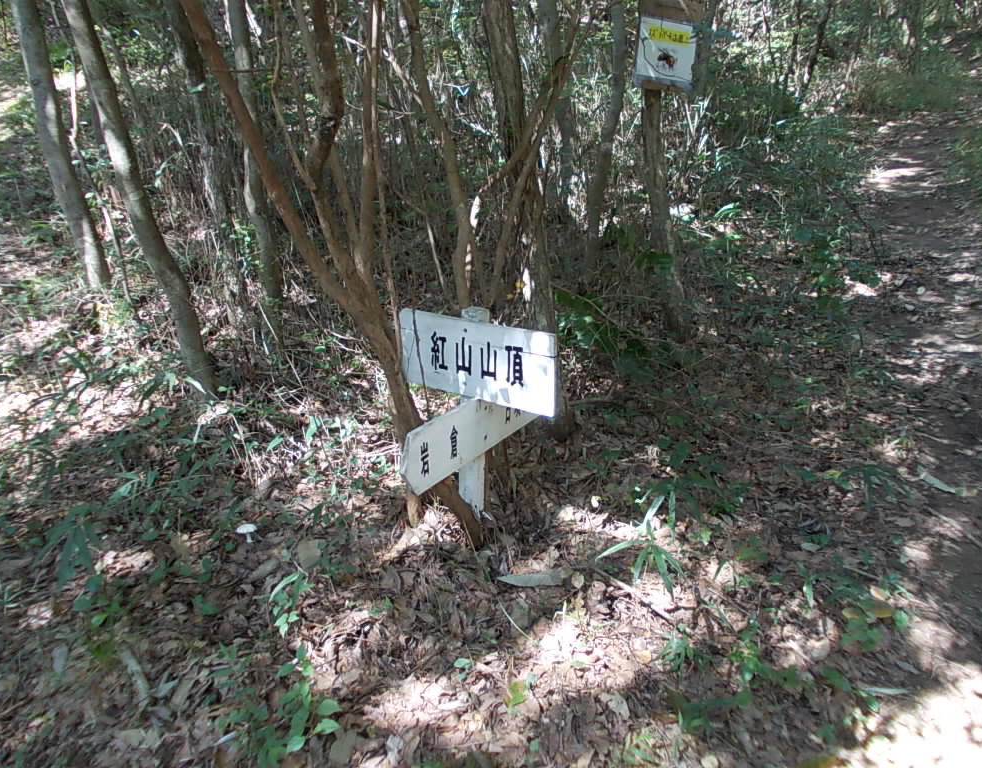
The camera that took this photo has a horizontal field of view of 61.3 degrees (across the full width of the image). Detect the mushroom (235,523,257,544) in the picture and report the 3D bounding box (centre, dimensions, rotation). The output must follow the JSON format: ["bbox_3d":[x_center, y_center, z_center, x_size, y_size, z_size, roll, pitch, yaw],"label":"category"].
[{"bbox_3d":[-0.754,0.465,2.574,0.066,0.060,0.066,1,20,0],"label":"mushroom"}]

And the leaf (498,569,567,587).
[{"bbox_3d":[0.120,0.561,2.426,0.202,0.020,0.060,1,20,0],"label":"leaf"}]

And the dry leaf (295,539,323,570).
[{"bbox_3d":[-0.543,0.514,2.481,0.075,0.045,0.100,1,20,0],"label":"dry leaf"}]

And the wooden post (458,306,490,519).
[{"bbox_3d":[-0.056,0.098,2.679,0.065,0.710,0.065,13,23,28],"label":"wooden post"}]

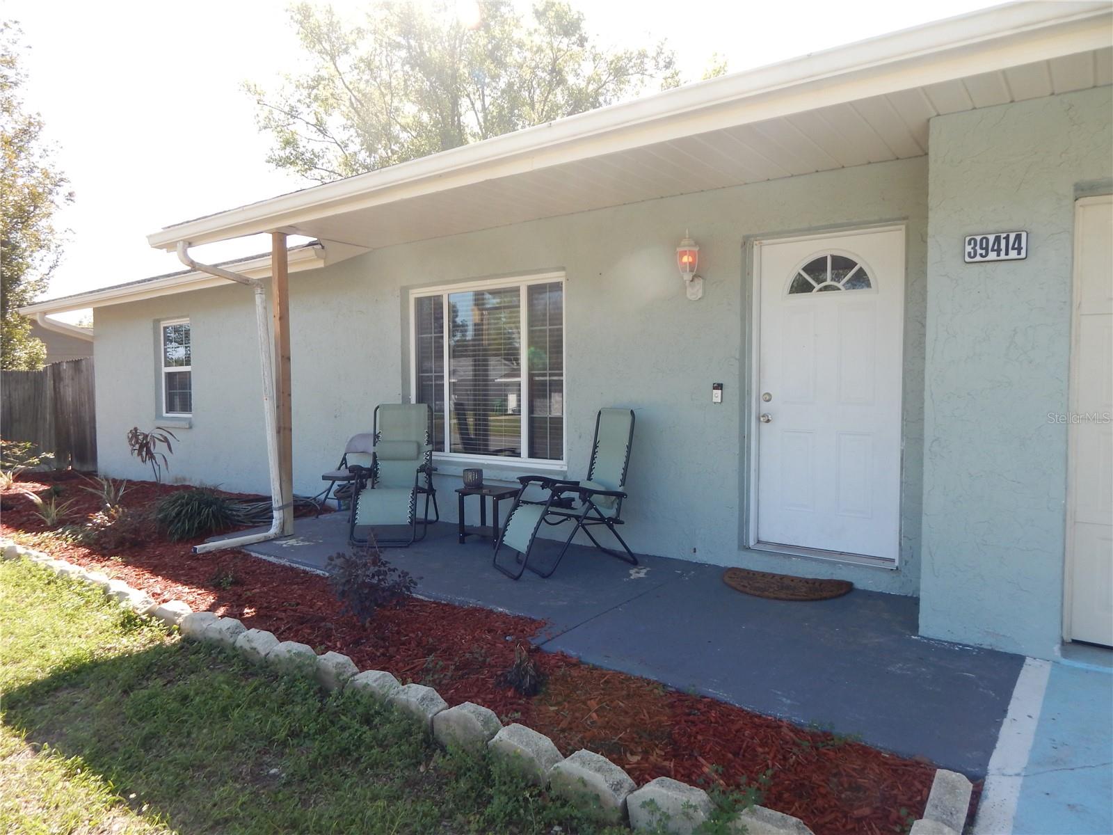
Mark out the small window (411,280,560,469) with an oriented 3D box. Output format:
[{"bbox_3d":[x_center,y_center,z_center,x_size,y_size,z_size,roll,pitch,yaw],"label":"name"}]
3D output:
[{"bbox_3d":[-0.648,-0.397,6.295,1.860,1.600,0.090,2,3,36],"label":"small window"}]

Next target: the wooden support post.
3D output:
[{"bbox_3d":[-2.306,-0.269,5.973,0.089,2.530,0.089,2,3,35],"label":"wooden support post"}]

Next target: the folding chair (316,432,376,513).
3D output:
[{"bbox_3d":[-1.993,0.573,6.825,0.460,0.770,0.480,1,3,27],"label":"folding chair"}]

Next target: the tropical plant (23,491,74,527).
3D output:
[{"bbox_3d":[-4.800,0.866,6.680,0.430,0.340,0.420,2,3,36],"label":"tropical plant"}]

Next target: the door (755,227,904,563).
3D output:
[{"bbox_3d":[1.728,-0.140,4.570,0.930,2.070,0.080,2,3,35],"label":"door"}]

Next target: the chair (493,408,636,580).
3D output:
[{"bbox_3d":[0.048,0.487,5.004,0.960,1.090,0.660,-2,3,-28],"label":"chair"}]

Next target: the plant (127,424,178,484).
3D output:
[{"bbox_3d":[-5.299,0.484,9.260,0.620,0.760,0.560,2,3,36],"label":"plant"}]

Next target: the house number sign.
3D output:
[{"bbox_3d":[2.042,-0.794,3.292,0.252,0.130,0.018,2,3,36],"label":"house number sign"}]

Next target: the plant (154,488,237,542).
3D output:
[{"bbox_3d":[-3.215,0.822,6.284,0.660,0.380,0.640,2,3,35],"label":"plant"}]

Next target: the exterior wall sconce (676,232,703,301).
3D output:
[{"bbox_3d":[0.904,-1.047,4.835,0.165,0.475,0.205,2,3,35],"label":"exterior wall sconce"}]

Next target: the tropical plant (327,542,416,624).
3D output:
[{"bbox_3d":[-1.011,0.906,3.870,0.470,0.450,0.450,0,3,0],"label":"tropical plant"}]

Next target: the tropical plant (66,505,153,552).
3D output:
[{"bbox_3d":[-3.777,0.878,5.976,0.660,0.310,0.600,2,3,35],"label":"tropical plant"}]

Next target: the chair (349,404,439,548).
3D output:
[{"bbox_3d":[-1.375,0.434,5.970,0.660,1.100,1.000,0,3,0],"label":"chair"}]

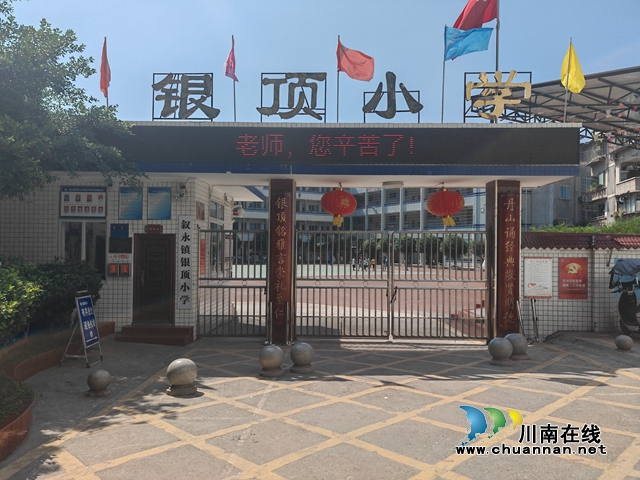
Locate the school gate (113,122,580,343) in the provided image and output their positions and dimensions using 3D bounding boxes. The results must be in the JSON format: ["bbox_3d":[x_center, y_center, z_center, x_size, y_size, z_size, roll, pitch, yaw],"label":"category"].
[{"bbox_3d":[0.530,-0.095,11.000,9.650,4.600,1.600,1,-1,1],"label":"school gate"}]

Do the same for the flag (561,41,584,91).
[{"bbox_3d":[5.027,-3.424,9.900,0.496,1.045,0.280,1,-1,3],"label":"flag"}]

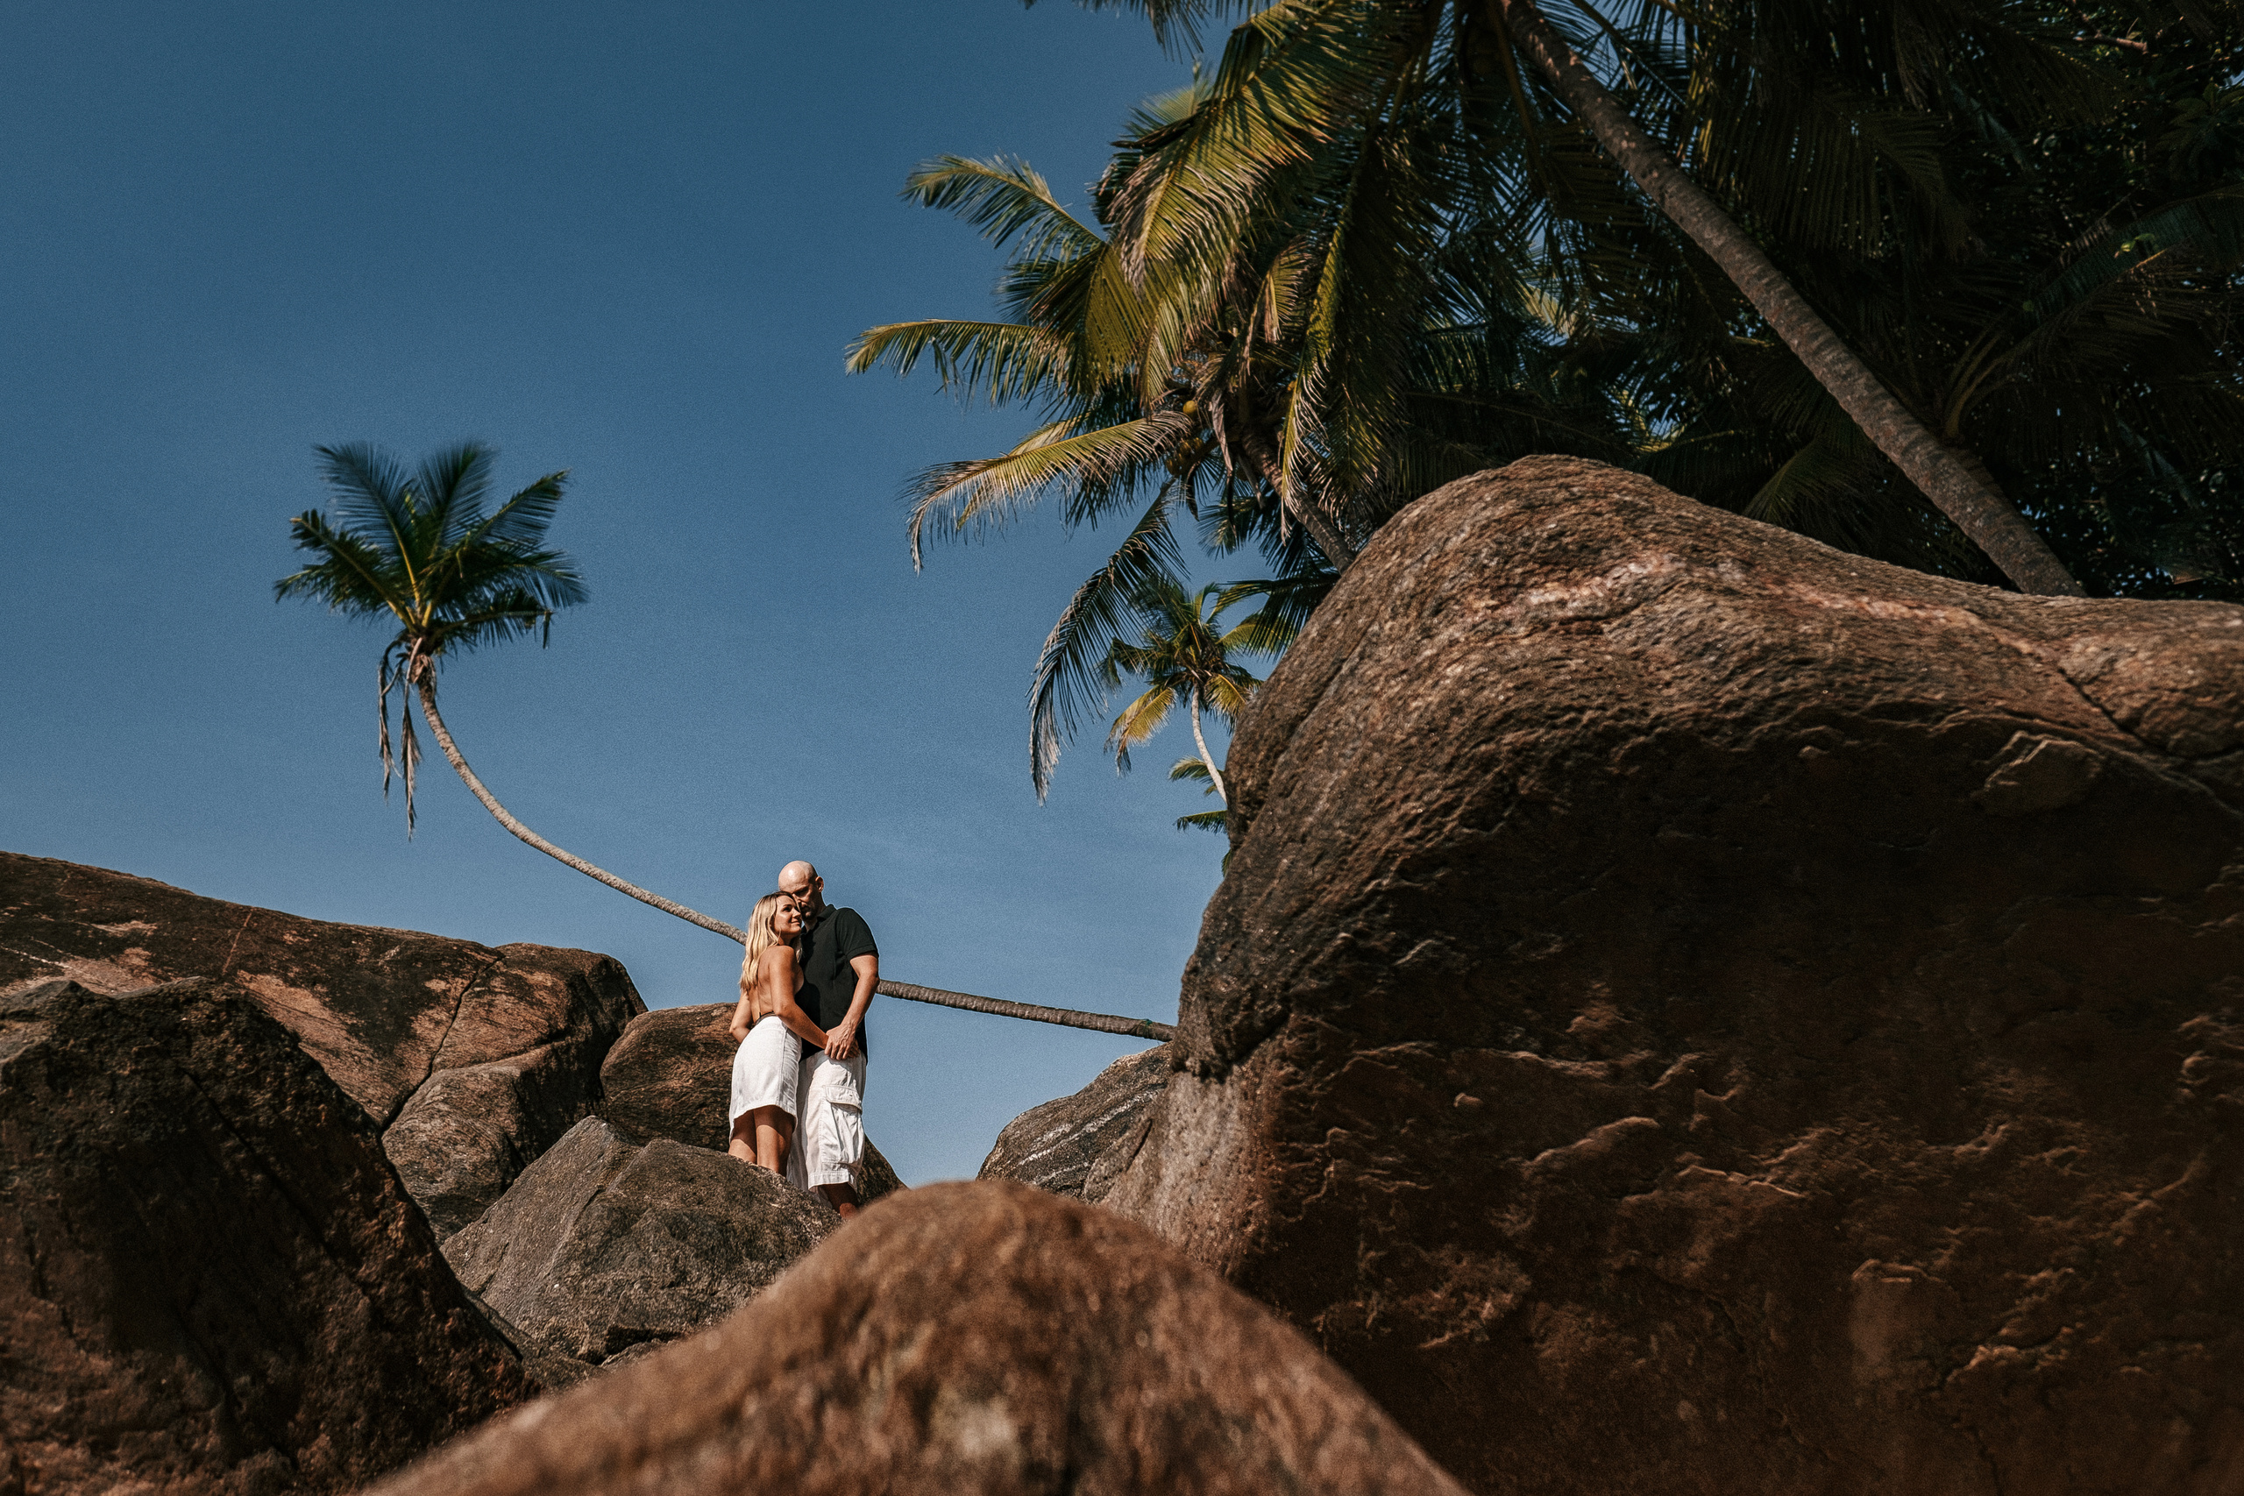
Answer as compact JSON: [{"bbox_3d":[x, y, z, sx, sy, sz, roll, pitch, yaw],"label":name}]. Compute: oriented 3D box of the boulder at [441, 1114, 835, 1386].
[{"bbox_3d":[-1.630,1.840,5.400,1.600,1.050,1.500,0,-18,0],"label":"boulder"}]

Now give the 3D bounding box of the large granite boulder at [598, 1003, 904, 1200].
[{"bbox_3d":[-1.810,1.830,7.300,1.550,1.150,1.300,0,-18,0],"label":"large granite boulder"}]

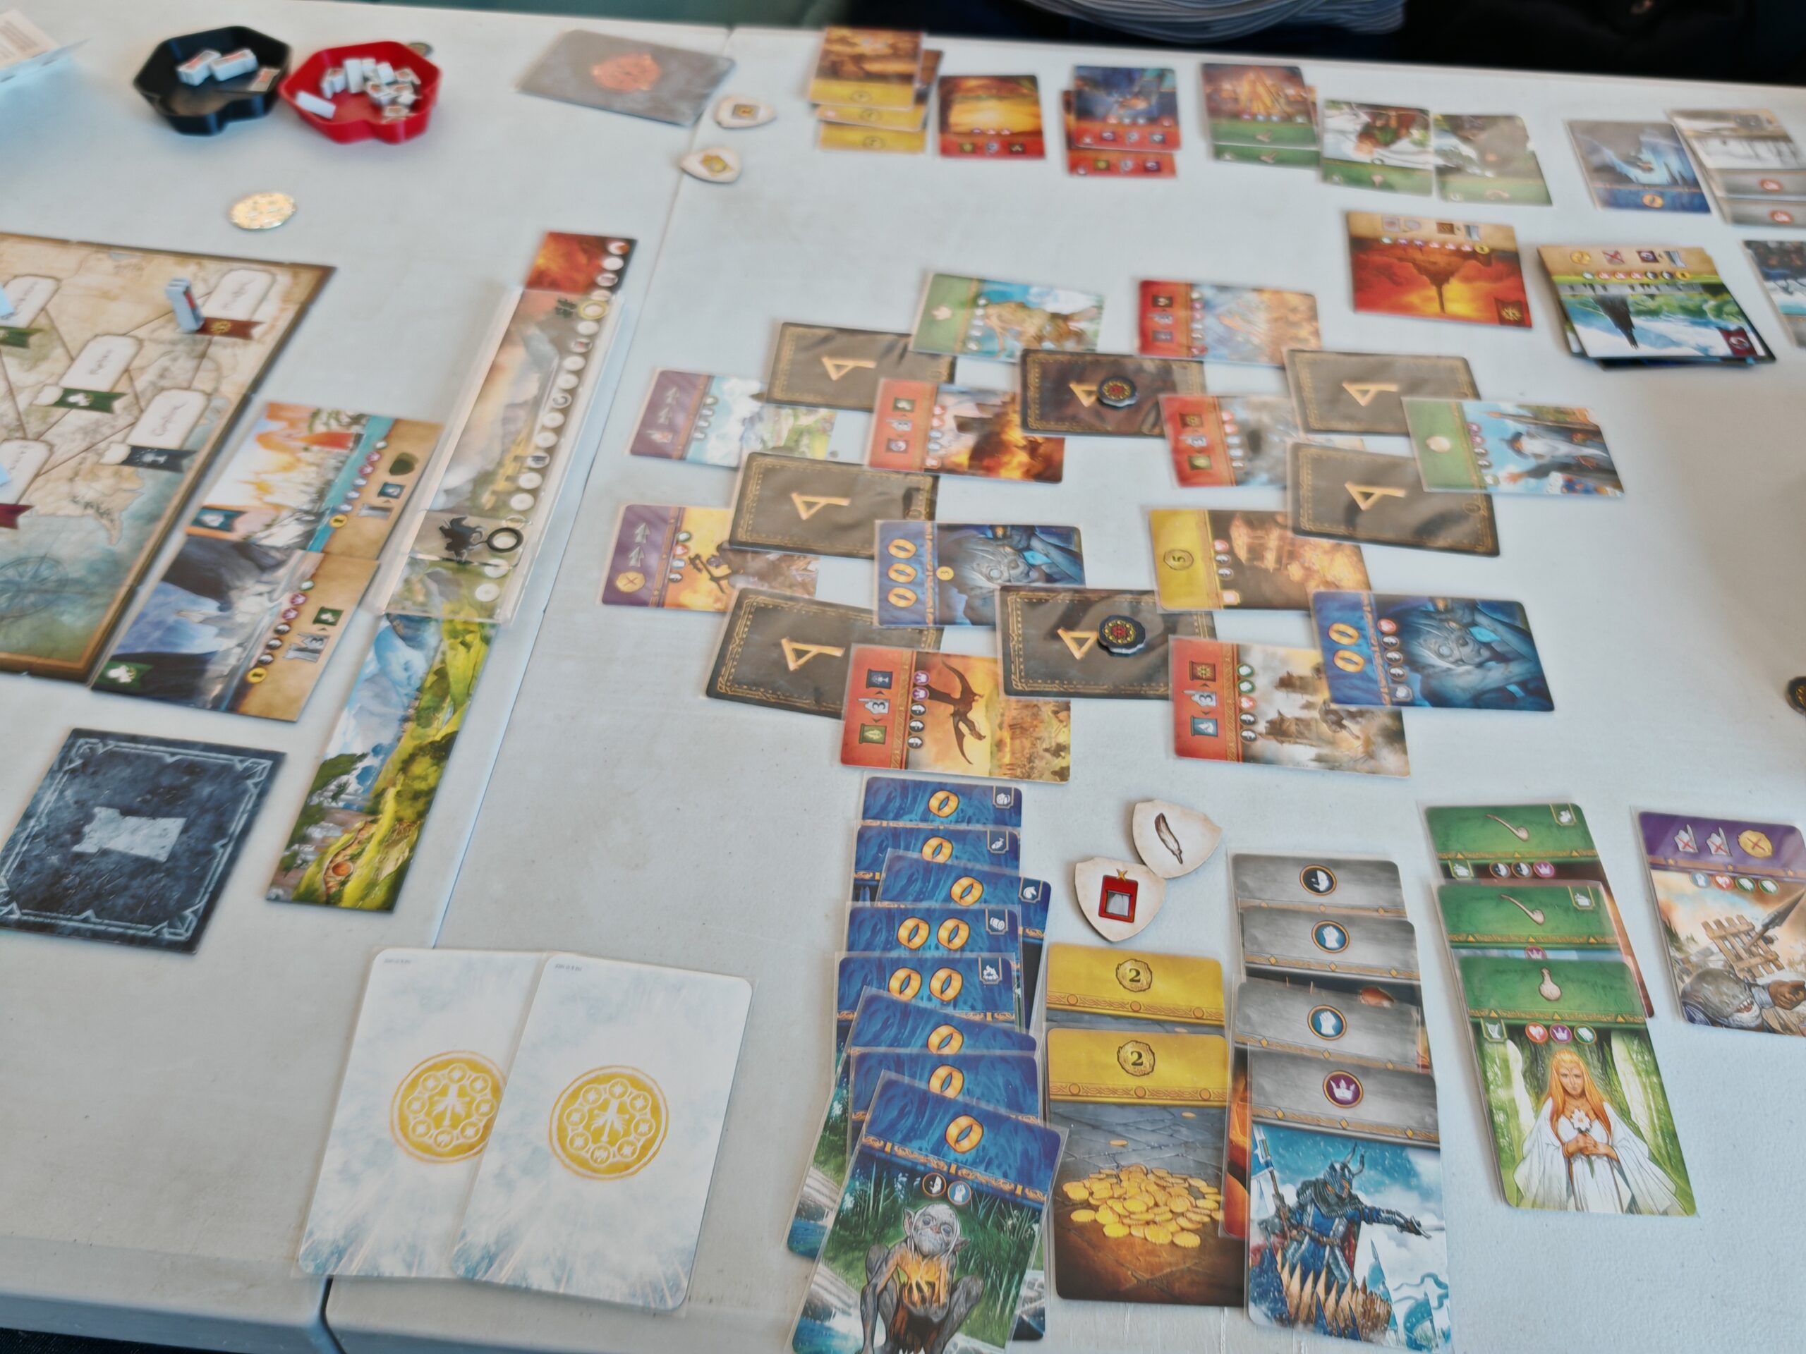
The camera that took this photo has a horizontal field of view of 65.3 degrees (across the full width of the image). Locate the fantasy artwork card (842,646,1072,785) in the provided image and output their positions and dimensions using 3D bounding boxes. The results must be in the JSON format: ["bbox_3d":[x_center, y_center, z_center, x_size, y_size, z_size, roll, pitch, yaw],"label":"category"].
[{"bbox_3d":[0.018,0.012,0.442,0.071,0.002,0.047,4,53,3],"label":"fantasy artwork card"}]

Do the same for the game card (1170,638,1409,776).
[{"bbox_3d":[0.117,0.009,0.429,0.069,0.001,0.046,5,53,3],"label":"game card"}]

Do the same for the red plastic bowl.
[{"bbox_3d":[-0.246,-0.265,0.645,0.073,0.016,0.071,0,53,0],"label":"red plastic bowl"}]

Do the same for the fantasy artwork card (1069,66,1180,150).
[{"bbox_3d":[0.119,-0.305,0.748,0.054,0.001,0.080,3,53,3],"label":"fantasy artwork card"}]

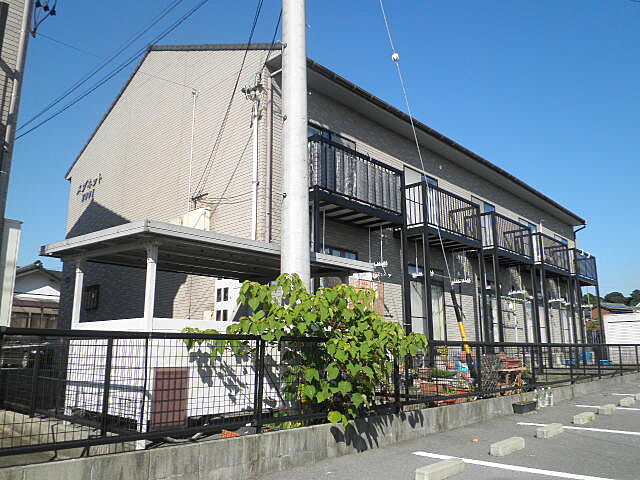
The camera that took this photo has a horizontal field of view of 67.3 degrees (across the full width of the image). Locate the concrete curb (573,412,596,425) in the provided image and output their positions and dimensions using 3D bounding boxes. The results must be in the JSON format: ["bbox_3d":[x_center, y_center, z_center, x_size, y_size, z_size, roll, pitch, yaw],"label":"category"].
[{"bbox_3d":[3.621,2.430,6.580,0.120,0.090,0.600,-13,-18,43],"label":"concrete curb"}]

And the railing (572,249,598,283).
[{"bbox_3d":[11.143,1.079,20.100,0.100,1.050,2.850,-13,-18,43],"label":"railing"}]

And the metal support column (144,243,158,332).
[{"bbox_3d":[-1.439,0.862,4.052,0.065,1.700,0.065,-13,-18,43],"label":"metal support column"}]

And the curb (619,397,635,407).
[{"bbox_3d":[5.306,2.790,8.290,0.120,0.090,0.600,-13,-18,43],"label":"curb"}]

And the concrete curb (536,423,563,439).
[{"bbox_3d":[2.707,2.245,5.650,0.120,0.090,0.600,-13,-18,43],"label":"concrete curb"}]

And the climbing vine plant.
[{"bbox_3d":[-0.021,1.108,4.861,0.950,1.450,2.950,-13,-18,43],"label":"climbing vine plant"}]

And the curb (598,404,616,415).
[{"bbox_3d":[4.436,2.608,7.410,0.120,0.090,0.600,-13,-18,43],"label":"curb"}]

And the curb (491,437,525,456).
[{"bbox_3d":[1.880,2.071,4.810,0.120,0.090,0.600,-13,-18,43],"label":"curb"}]

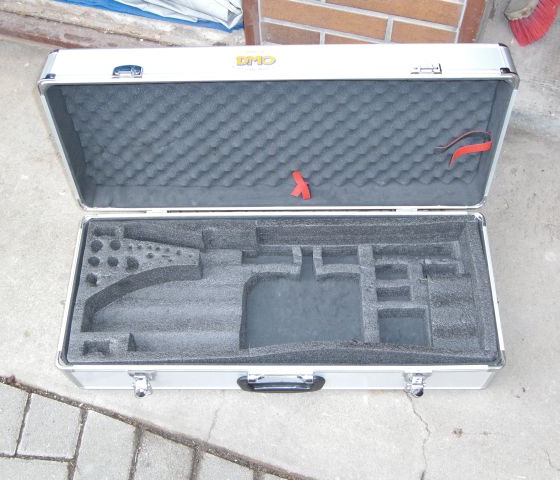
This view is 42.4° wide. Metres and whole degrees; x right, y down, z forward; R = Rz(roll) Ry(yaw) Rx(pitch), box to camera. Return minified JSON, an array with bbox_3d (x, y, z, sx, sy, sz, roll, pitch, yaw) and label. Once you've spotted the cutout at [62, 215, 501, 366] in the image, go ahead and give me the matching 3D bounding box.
[{"bbox_3d":[0.003,0.103,1.226,0.670,0.113,0.252,0,62,2],"label":"cutout"}]

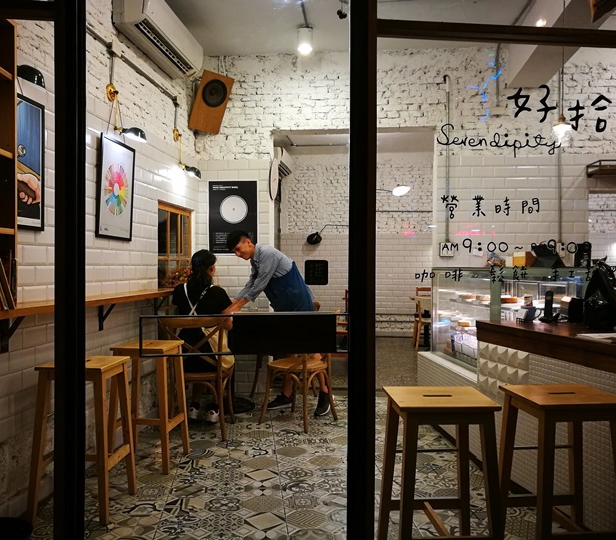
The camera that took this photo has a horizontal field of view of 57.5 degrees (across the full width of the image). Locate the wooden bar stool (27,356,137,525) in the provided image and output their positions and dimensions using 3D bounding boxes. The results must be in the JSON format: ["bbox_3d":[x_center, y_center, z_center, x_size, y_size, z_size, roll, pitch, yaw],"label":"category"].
[{"bbox_3d":[-1.112,0.827,2.820,0.385,0.735,0.375,0,0,4],"label":"wooden bar stool"}]

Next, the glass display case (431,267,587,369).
[{"bbox_3d":[1.410,0.336,4.090,0.650,0.710,1.120,0,0,-6],"label":"glass display case"}]

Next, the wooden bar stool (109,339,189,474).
[{"bbox_3d":[-0.972,0.823,3.445,0.385,0.735,0.375,0,0,5],"label":"wooden bar stool"}]

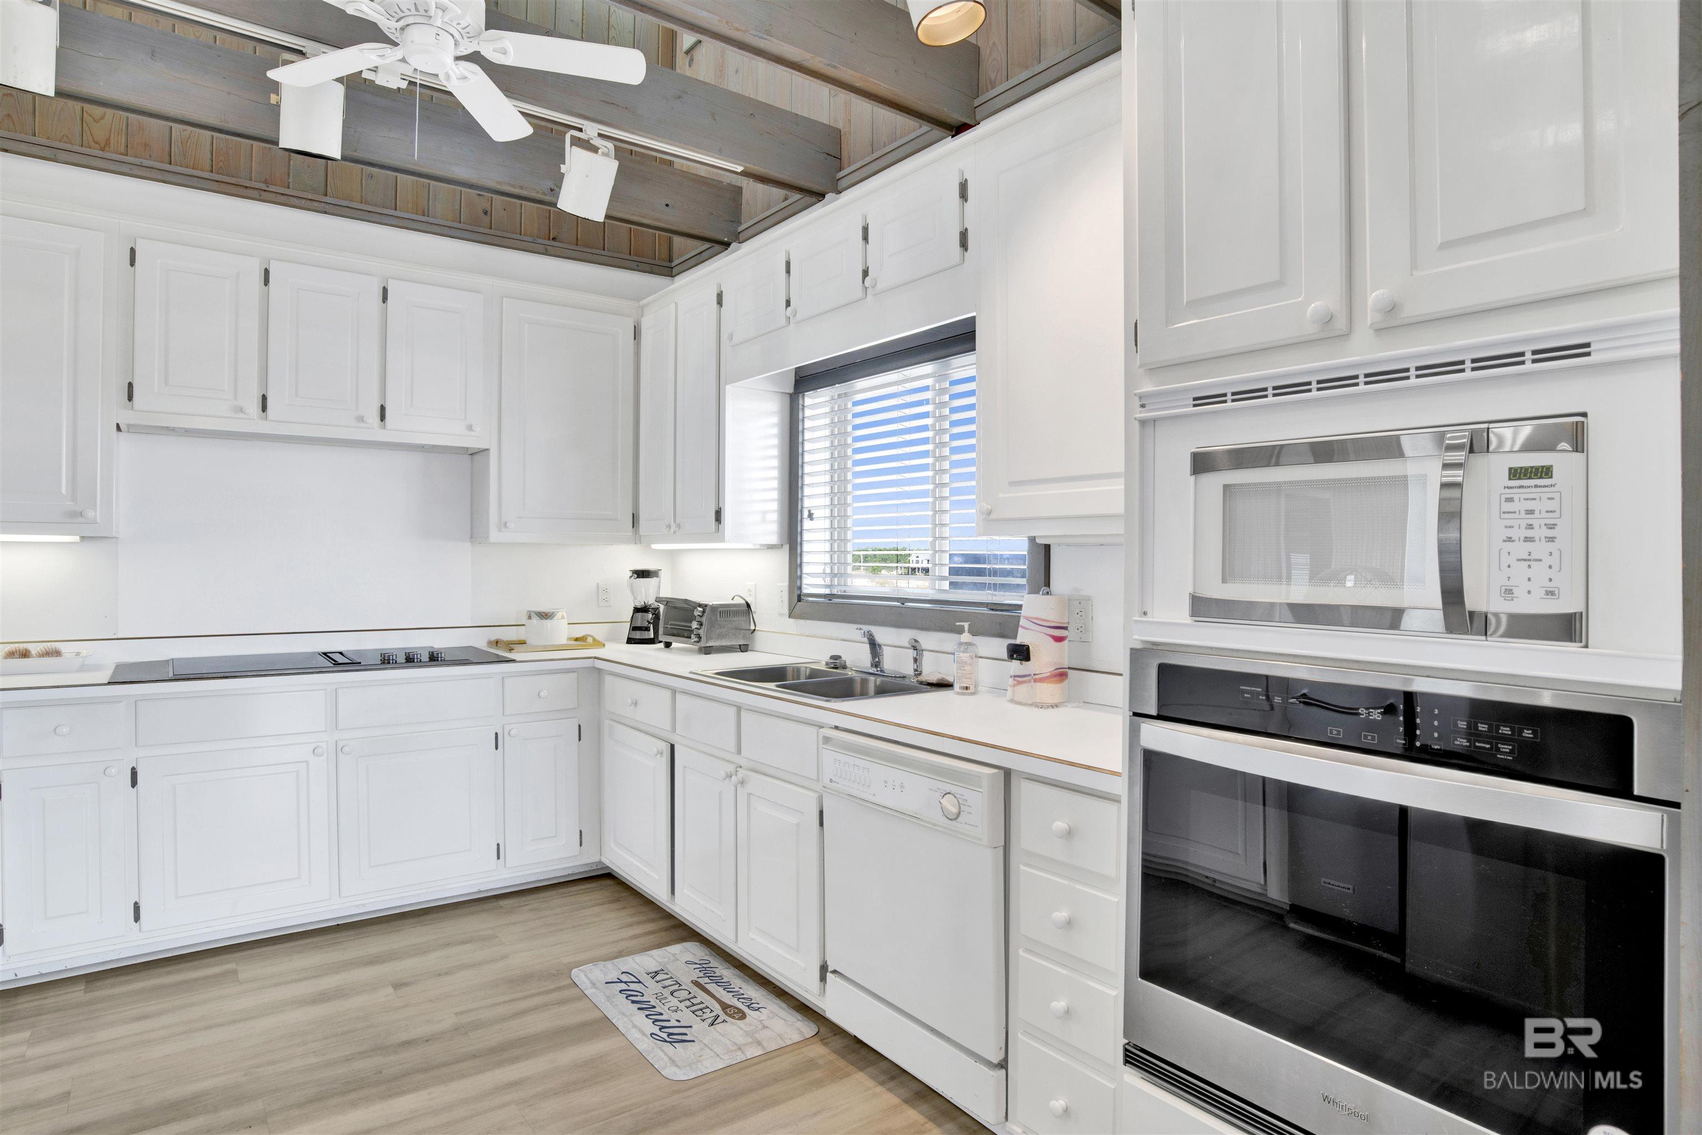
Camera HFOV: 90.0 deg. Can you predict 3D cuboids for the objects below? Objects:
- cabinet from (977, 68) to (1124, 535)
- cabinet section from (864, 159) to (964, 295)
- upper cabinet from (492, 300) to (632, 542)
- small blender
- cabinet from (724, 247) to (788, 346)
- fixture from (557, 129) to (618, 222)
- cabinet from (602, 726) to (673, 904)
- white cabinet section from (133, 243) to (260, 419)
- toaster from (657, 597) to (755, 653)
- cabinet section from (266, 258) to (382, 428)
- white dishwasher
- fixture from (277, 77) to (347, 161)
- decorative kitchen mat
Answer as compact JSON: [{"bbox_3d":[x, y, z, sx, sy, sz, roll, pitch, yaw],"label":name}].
[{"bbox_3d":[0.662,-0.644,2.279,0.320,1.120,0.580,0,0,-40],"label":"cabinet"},{"bbox_3d":[0.295,-0.962,2.556,0.297,0.277,0.386,0,0,-39],"label":"cabinet section"},{"bbox_3d":[-1.345,-0.646,3.927,0.630,1.060,0.320,0,0,-33],"label":"upper cabinet"},{"bbox_3d":[-0.987,0.191,4.112,0.165,0.355,0.180,0,0,-3],"label":"small blender"},{"bbox_3d":[-0.250,-1.021,3.355,0.310,0.290,0.430,0,0,-40],"label":"cabinet"},{"bbox_3d":[-0.850,-1.279,2.774,0.155,0.255,0.160,8,21,-33],"label":"fixture"},{"bbox_3d":[-0.641,0.915,3.477,0.560,0.580,0.550,0,0,-40],"label":"cabinet"},{"bbox_3d":[-2.377,-0.825,3.110,0.346,0.584,0.297,0,0,-34],"label":"white cabinet section"},{"bbox_3d":[-0.657,0.255,3.833,0.280,0.235,0.390,0,0,-40],"label":"toaster"},{"bbox_3d":[-2.064,-0.826,3.323,0.346,0.584,0.297,0,0,-34],"label":"cabinet section"},{"bbox_3d":[0.353,0.858,2.320,0.610,0.825,0.650,0,0,-40],"label":"white dishwasher"},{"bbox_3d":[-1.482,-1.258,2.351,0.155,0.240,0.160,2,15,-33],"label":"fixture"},{"bbox_3d":[-0.473,1.256,2.477,0.440,0.012,0.710,0,0,-40],"label":"decorative kitchen mat"}]

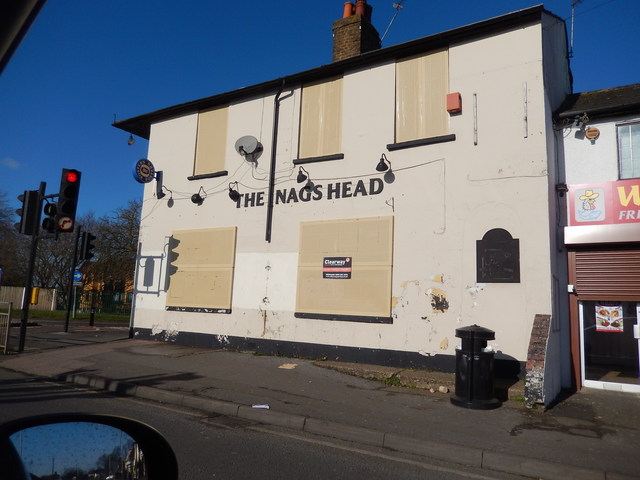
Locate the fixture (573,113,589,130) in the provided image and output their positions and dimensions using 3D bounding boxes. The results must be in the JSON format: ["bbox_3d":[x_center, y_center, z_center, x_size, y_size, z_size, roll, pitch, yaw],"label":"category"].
[{"bbox_3d":[4.057,-1.846,7.199,0.217,0.276,0.246,-3,-9,31],"label":"fixture"}]

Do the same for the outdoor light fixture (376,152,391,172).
[{"bbox_3d":[1.091,-1.326,7.941,0.217,0.325,0.355,-3,-9,31],"label":"outdoor light fixture"}]

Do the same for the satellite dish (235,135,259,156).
[{"bbox_3d":[-1.520,-1.953,9.582,0.473,0.424,0.335,0,-8,16],"label":"satellite dish"}]

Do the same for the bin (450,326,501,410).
[{"bbox_3d":[2.060,1.653,6.094,0.601,1.044,0.601,-3,-9,31],"label":"bin"}]

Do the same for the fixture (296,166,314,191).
[{"bbox_3d":[-0.294,-1.214,8.771,0.236,0.345,0.355,-3,-9,31],"label":"fixture"}]

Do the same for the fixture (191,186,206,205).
[{"bbox_3d":[-2.683,-0.985,10.232,0.256,0.355,0.335,-3,-9,31],"label":"fixture"}]

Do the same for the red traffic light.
[{"bbox_3d":[-5.080,-1.293,9.456,0.256,0.256,0.177,8,-10,-35],"label":"red traffic light"}]

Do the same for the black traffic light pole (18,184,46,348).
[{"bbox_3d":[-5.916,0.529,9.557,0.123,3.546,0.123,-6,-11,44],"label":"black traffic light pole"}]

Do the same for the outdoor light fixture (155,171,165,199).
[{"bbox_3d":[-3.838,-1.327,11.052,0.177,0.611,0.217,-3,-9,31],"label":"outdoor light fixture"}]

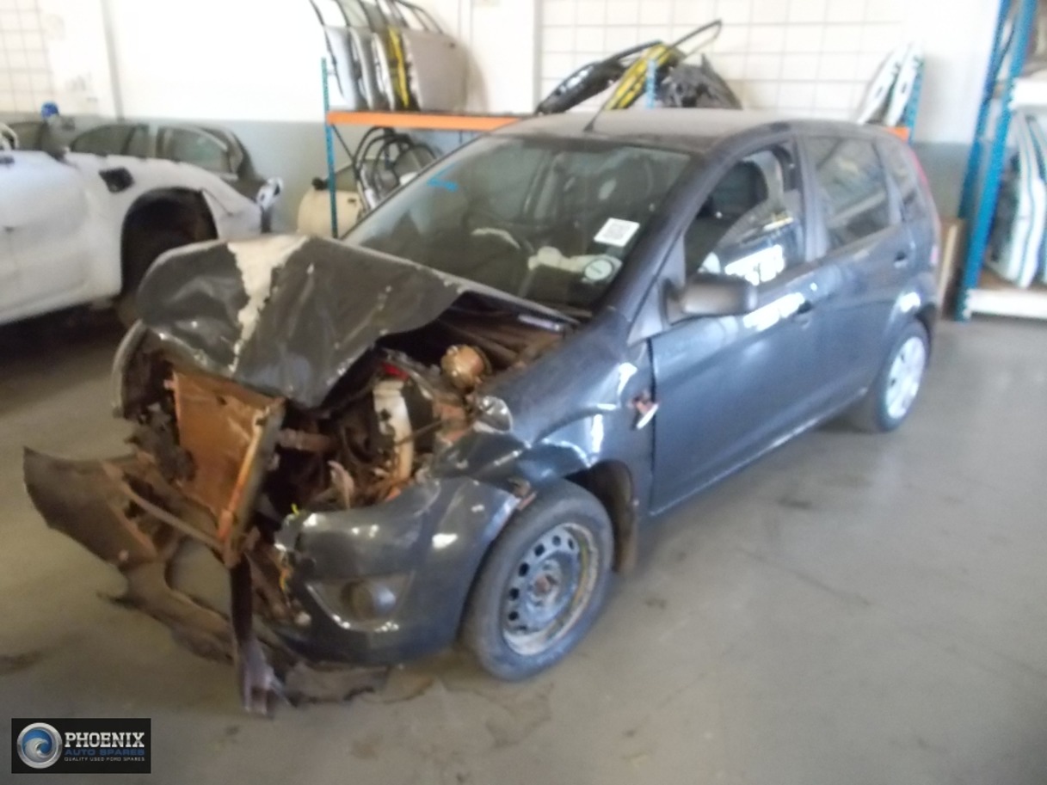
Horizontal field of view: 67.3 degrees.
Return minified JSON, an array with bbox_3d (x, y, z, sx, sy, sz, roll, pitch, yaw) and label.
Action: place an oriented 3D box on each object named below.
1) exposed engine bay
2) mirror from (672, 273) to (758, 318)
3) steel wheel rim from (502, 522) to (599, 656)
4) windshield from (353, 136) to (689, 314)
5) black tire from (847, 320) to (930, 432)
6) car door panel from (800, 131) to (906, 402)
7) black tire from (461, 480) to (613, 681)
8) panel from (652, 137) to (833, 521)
[{"bbox_3d":[-0.692,0.208,2.460,1.080,0.840,1.500,-19,28,-41],"label":"exposed engine bay"},{"bbox_3d":[0.538,-0.273,2.198,0.140,0.150,0.230,-19,28,-41],"label":"mirror"},{"bbox_3d":[0.045,0.509,2.147,0.120,0.390,0.390,19,27,41],"label":"steel wheel rim"},{"bbox_3d":[-0.053,-0.685,2.748,1.320,0.140,0.780,20,59,42],"label":"windshield"},{"bbox_3d":[1.765,-0.097,3.802,0.575,0.575,0.178,-19,28,-41],"label":"black tire"},{"bbox_3d":[1.309,-0.485,3.169,0.860,1.000,0.220,-19,28,-41],"label":"car door panel"},{"bbox_3d":[0.020,0.500,2.169,0.178,0.575,0.575,19,27,41],"label":"black tire"},{"bbox_3d":[0.674,-0.266,2.584,1.120,1.020,0.220,-19,28,-41],"label":"panel"}]

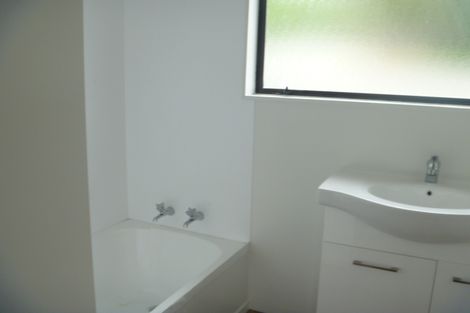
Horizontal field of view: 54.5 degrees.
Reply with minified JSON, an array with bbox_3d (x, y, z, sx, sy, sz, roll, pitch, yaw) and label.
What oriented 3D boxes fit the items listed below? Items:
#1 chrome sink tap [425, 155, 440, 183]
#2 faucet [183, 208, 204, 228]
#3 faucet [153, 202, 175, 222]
[{"bbox_3d":[0.791,0.049,1.826,0.048,0.114,0.130,7,12,25],"label":"chrome sink tap"},{"bbox_3d":[-0.218,0.315,2.411,0.057,0.094,0.152,7,12,25],"label":"faucet"},{"bbox_3d":[-0.391,0.297,2.492,0.057,0.094,0.152,7,12,25],"label":"faucet"}]

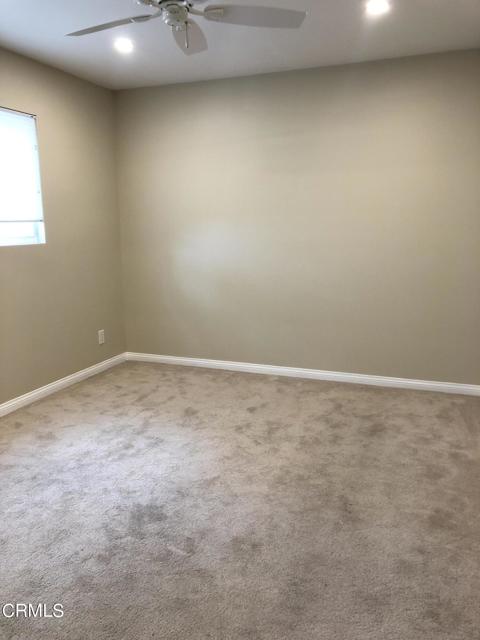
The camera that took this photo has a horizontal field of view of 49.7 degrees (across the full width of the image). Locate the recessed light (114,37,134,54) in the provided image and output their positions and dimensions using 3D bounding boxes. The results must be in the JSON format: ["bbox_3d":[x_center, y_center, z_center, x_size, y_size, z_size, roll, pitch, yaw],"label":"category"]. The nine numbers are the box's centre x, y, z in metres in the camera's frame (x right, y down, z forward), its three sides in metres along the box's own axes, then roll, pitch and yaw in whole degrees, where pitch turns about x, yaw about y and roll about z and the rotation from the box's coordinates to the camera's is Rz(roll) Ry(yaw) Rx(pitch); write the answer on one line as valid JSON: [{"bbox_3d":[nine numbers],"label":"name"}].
[{"bbox_3d":[-0.758,-1.790,3.385,0.135,0.040,0.135,4,11,21],"label":"recessed light"}]

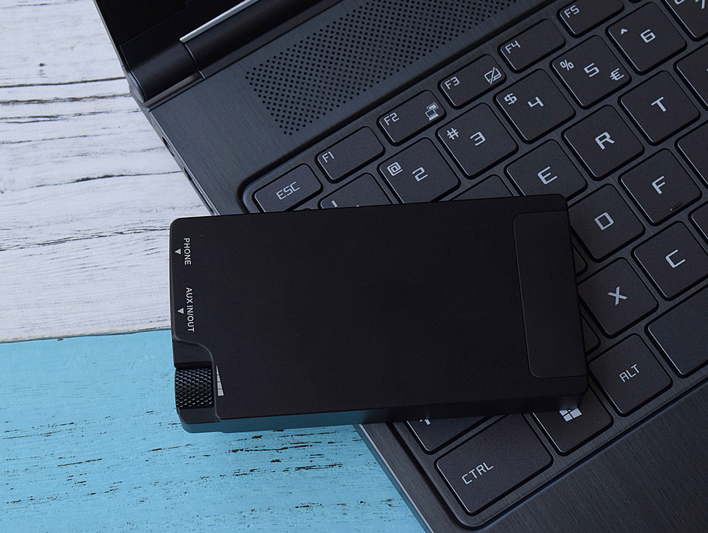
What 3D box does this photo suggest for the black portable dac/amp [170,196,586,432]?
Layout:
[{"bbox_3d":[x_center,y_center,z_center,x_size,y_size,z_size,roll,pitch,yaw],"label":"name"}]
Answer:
[{"bbox_3d":[0.005,0.012,0.472,0.104,0.013,0.055,-4,69,-1],"label":"black portable dac/amp"}]

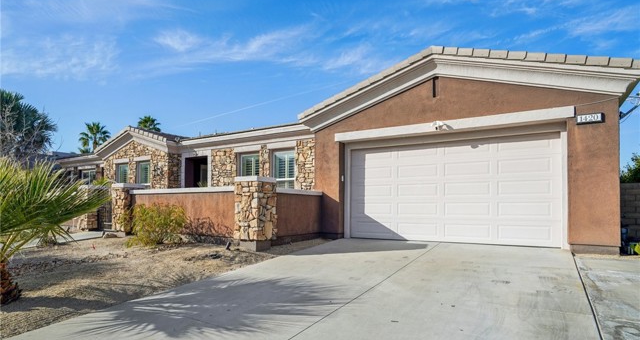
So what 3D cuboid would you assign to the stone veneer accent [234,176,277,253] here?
[{"bbox_3d":[-1.427,0.967,7.557,0.640,1.580,0.640,-2,-5,31],"label":"stone veneer accent"}]

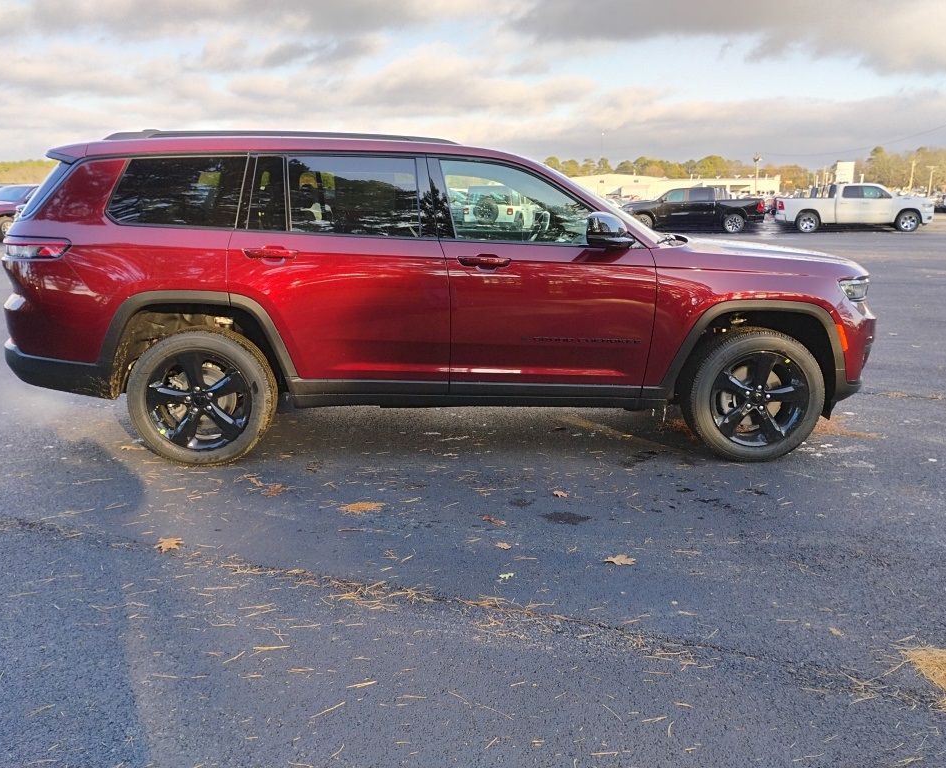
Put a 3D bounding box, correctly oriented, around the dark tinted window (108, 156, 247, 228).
[{"bbox_3d":[-1.529,-1.001,4.301,0.670,0.360,0.110,0,13,-4],"label":"dark tinted window"}]

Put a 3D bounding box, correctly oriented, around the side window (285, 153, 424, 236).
[{"bbox_3d":[-0.632,-1.000,4.412,0.700,0.430,0.050,0,-7,-4],"label":"side window"}]

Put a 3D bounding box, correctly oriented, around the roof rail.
[{"bbox_3d":[-1.033,-1.336,4.503,1.890,0.075,0.070,0,13,-4],"label":"roof rail"}]

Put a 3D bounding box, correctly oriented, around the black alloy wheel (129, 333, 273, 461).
[{"bbox_3d":[-1.479,0.069,4.571,0.770,0.770,0.265,0,13,-4],"label":"black alloy wheel"}]

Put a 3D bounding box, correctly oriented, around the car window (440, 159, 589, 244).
[{"bbox_3d":[0.243,-0.982,4.467,0.840,0.450,0.050,0,-7,-4],"label":"car window"}]

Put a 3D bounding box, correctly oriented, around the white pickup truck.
[{"bbox_3d":[16.200,-7.520,35.350,6.140,1.970,2.080,4,13,16],"label":"white pickup truck"}]

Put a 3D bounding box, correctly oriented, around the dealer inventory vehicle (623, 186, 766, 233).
[{"bbox_3d":[9.520,-7.620,36.200,5.920,1.970,2.080,2,13,7],"label":"dealer inventory vehicle"}]

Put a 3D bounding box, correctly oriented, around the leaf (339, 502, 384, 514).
[{"bbox_3d":[-0.532,0.594,3.970,0.210,0.020,0.105,-2,13,-10],"label":"leaf"}]

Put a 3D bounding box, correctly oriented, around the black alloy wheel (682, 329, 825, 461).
[{"bbox_3d":[1.606,0.062,4.763,0.770,0.770,0.265,0,13,-4],"label":"black alloy wheel"}]

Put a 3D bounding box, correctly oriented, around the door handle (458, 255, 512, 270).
[{"bbox_3d":[0.061,-0.640,4.362,0.275,0.072,0.060,0,13,-4],"label":"door handle"}]

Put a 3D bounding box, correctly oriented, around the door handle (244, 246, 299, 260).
[{"bbox_3d":[-1.045,-0.674,4.276,0.268,0.066,0.060,0,13,-4],"label":"door handle"}]

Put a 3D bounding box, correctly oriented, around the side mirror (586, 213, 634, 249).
[{"bbox_3d":[0.717,-0.806,4.352,0.210,0.175,0.210,0,13,-4],"label":"side mirror"}]

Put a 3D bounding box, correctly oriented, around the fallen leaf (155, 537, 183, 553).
[{"bbox_3d":[-1.299,0.684,3.537,0.122,0.020,0.115,-4,14,-21],"label":"fallen leaf"}]

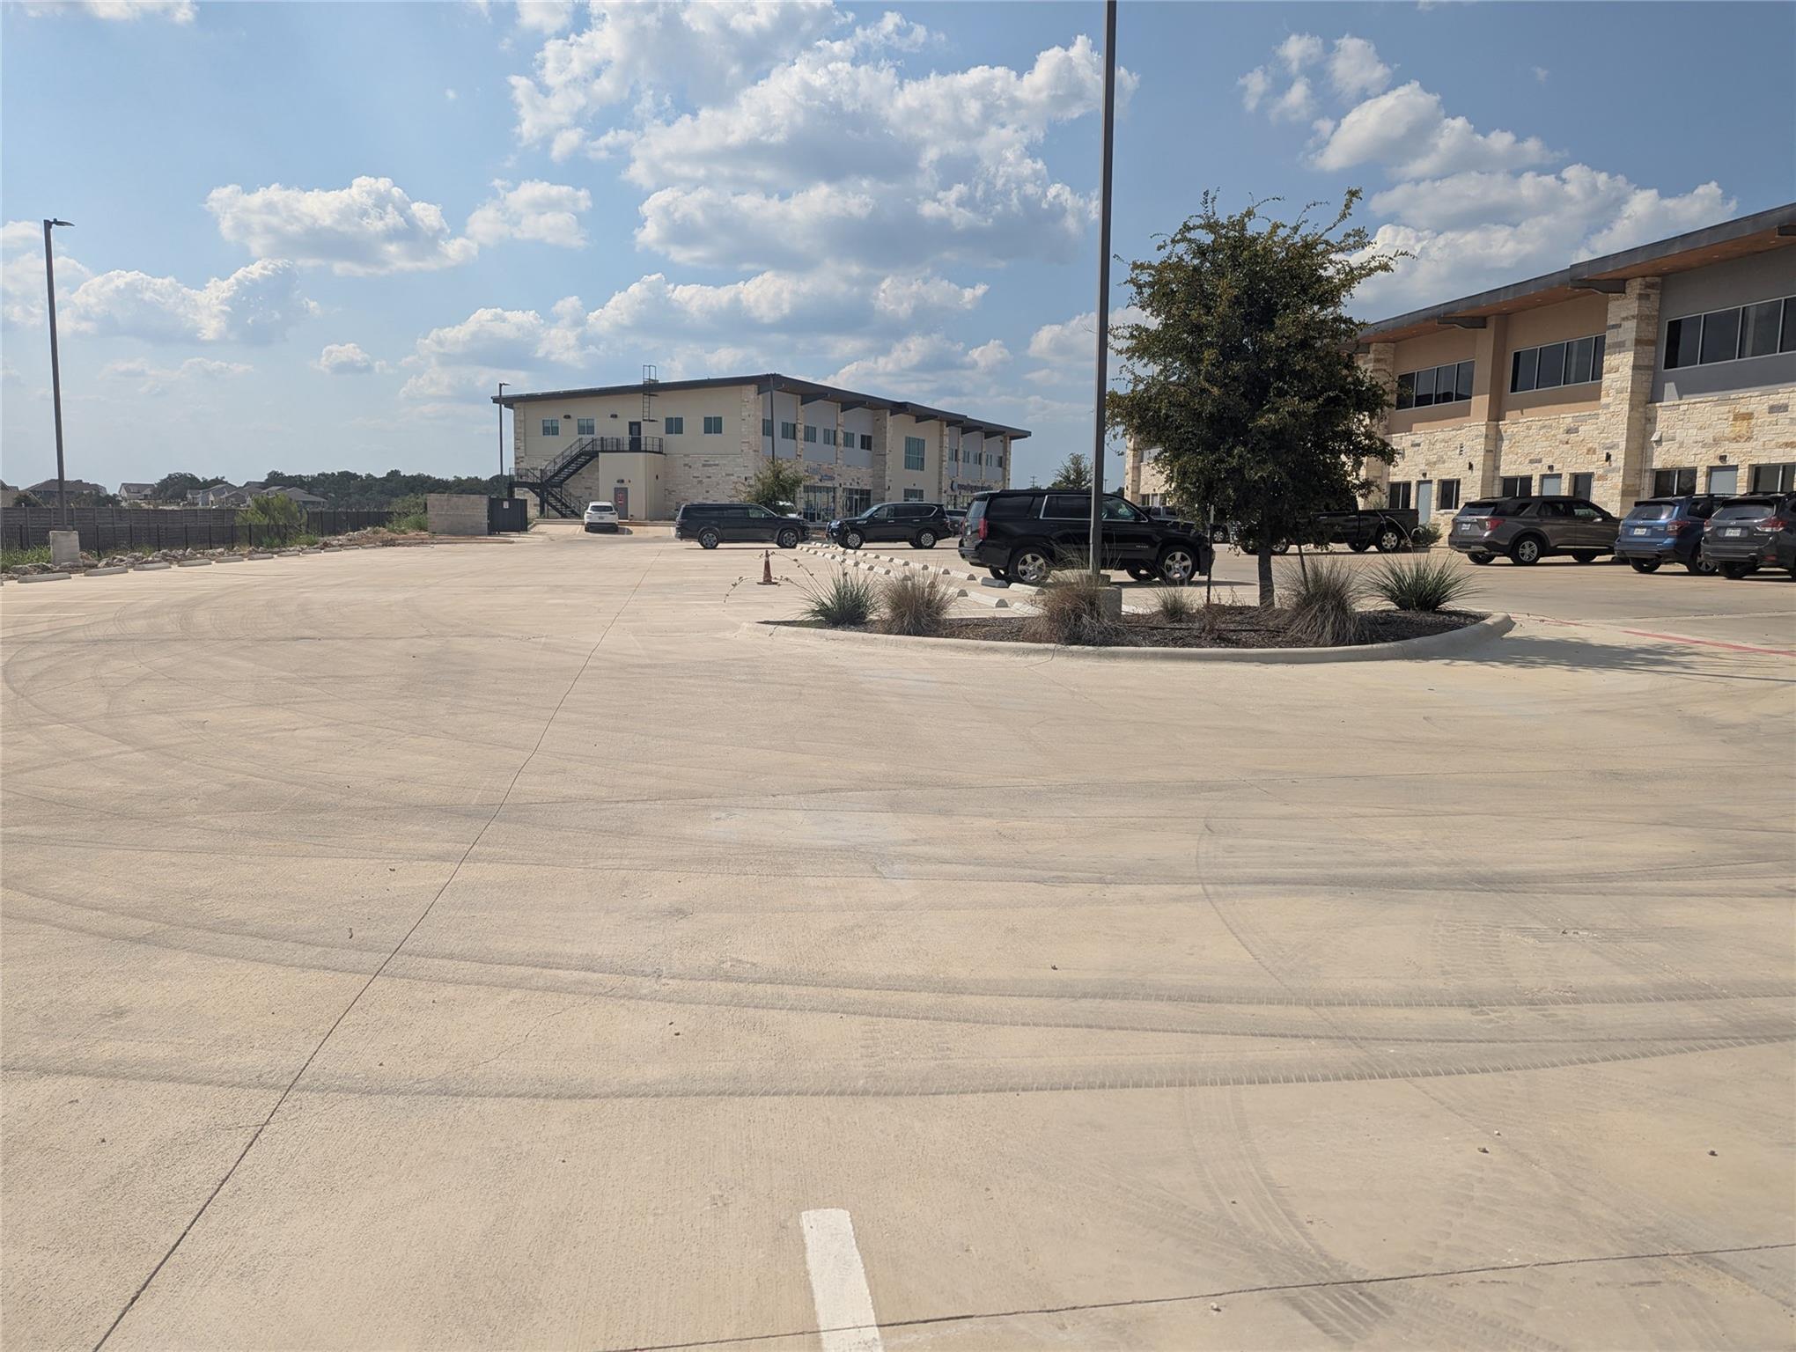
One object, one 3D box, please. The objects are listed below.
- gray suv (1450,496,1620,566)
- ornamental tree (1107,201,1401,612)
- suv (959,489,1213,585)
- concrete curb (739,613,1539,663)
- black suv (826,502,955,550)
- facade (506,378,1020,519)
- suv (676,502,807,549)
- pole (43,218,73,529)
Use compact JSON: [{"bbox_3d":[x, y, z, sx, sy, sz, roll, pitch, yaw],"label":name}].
[{"bbox_3d":[17.096,-3.757,32.113,5.050,1.780,2.000,0,7,-10],"label":"gray suv"},{"bbox_3d":[4.155,-3.188,14.461,3.250,4.780,3.250,0,7,-10],"label":"ornamental tree"},{"bbox_3d":[3.828,-2.810,25.593,5.180,1.890,2.045,0,7,-10],"label":"suv"},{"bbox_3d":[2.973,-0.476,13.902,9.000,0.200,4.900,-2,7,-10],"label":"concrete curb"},{"bbox_3d":[-0.273,-6.258,52.350,5.340,1.925,2.030,0,7,-10],"label":"black suv"},{"bbox_3d":[-8.187,-17.651,105.419,21.796,9.300,47.158,5,8,25],"label":"facade"},{"bbox_3d":[-6.725,-6.467,54.102,5.680,1.940,2.040,0,7,-10],"label":"suv"},{"bbox_3d":[-20.798,-7.504,31.279,0.660,7.650,0.340,0,7,-10],"label":"pole"}]

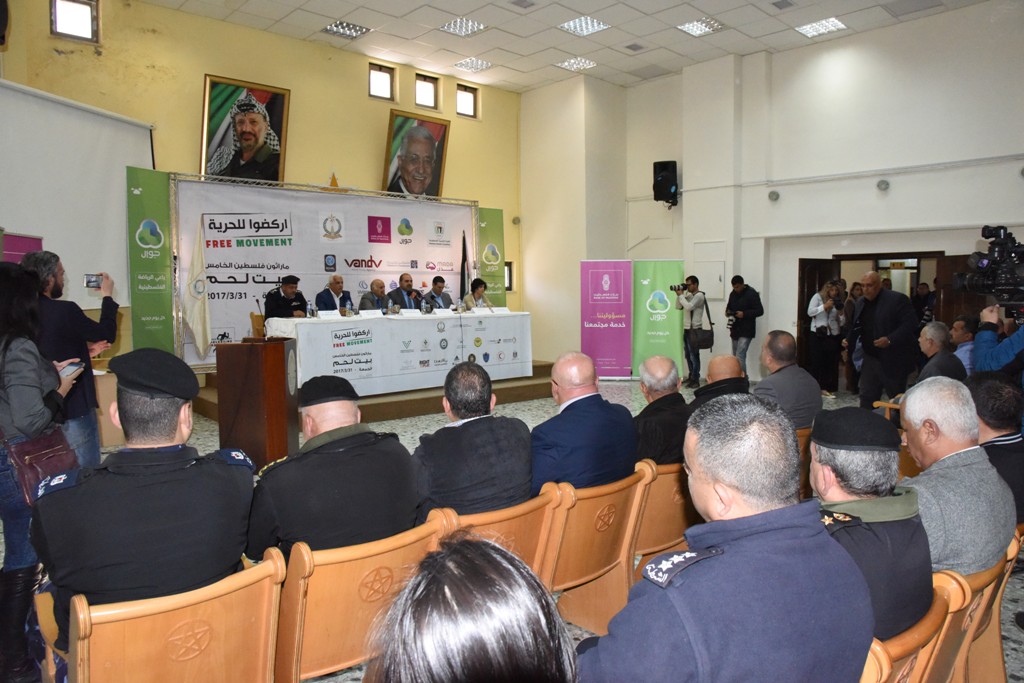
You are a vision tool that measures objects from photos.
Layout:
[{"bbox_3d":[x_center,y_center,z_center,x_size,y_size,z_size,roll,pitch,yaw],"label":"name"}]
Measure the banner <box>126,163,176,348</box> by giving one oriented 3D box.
[{"bbox_3d":[-4.400,-0.806,8.391,0.050,2.520,0.540,3,6,34],"label":"banner"}]

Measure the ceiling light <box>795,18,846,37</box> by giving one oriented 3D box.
[{"bbox_3d":[4.303,-4.382,9.481,0.580,0.070,0.580,-5,7,-43],"label":"ceiling light"}]

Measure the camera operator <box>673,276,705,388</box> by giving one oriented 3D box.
[{"bbox_3d":[2.750,-0.160,10.600,0.580,1.720,0.500,-2,5,-16],"label":"camera operator"}]

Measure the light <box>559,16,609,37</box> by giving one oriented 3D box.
[{"bbox_3d":[1.004,-4.419,9.523,0.580,0.070,0.580,-5,7,-43],"label":"light"}]

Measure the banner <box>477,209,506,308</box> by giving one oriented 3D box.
[{"bbox_3d":[-0.346,-1.066,11.810,0.630,2.450,0.050,-5,7,-43],"label":"banner"}]

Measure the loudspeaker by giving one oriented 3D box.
[{"bbox_3d":[2.607,-2.718,11.634,0.410,0.680,0.380,2,5,21],"label":"loudspeaker"}]

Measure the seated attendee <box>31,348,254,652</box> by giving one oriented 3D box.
[{"bbox_3d":[-1.142,0.751,2.144,0.570,1.430,0.780,-4,7,-38],"label":"seated attendee"}]

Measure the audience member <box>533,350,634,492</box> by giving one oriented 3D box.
[{"bbox_3d":[0.174,0.699,3.121,0.550,1.340,0.780,-4,7,-38],"label":"audience member"}]

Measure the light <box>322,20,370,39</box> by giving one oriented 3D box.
[{"bbox_3d":[-2.332,-4.402,9.647,0.580,0.070,0.580,-5,7,-43],"label":"light"}]

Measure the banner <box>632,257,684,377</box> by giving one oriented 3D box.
[{"bbox_3d":[2.430,-0.350,11.250,0.840,1.970,0.140,0,5,5],"label":"banner"}]

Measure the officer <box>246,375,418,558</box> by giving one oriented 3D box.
[{"bbox_3d":[-0.704,0.762,2.490,0.580,1.340,0.780,-4,7,-38],"label":"officer"}]

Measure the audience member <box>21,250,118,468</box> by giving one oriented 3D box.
[{"bbox_3d":[-2.329,0.409,3.643,0.520,1.829,0.520,4,6,38],"label":"audience member"}]

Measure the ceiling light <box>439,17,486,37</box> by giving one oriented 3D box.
[{"bbox_3d":[-0.680,-4.470,9.740,0.600,0.080,0.600,-5,7,-43],"label":"ceiling light"}]

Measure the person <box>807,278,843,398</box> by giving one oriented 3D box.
[{"bbox_3d":[4.555,-0.056,9.886,0.500,1.673,0.450,-1,5,-7],"label":"person"}]

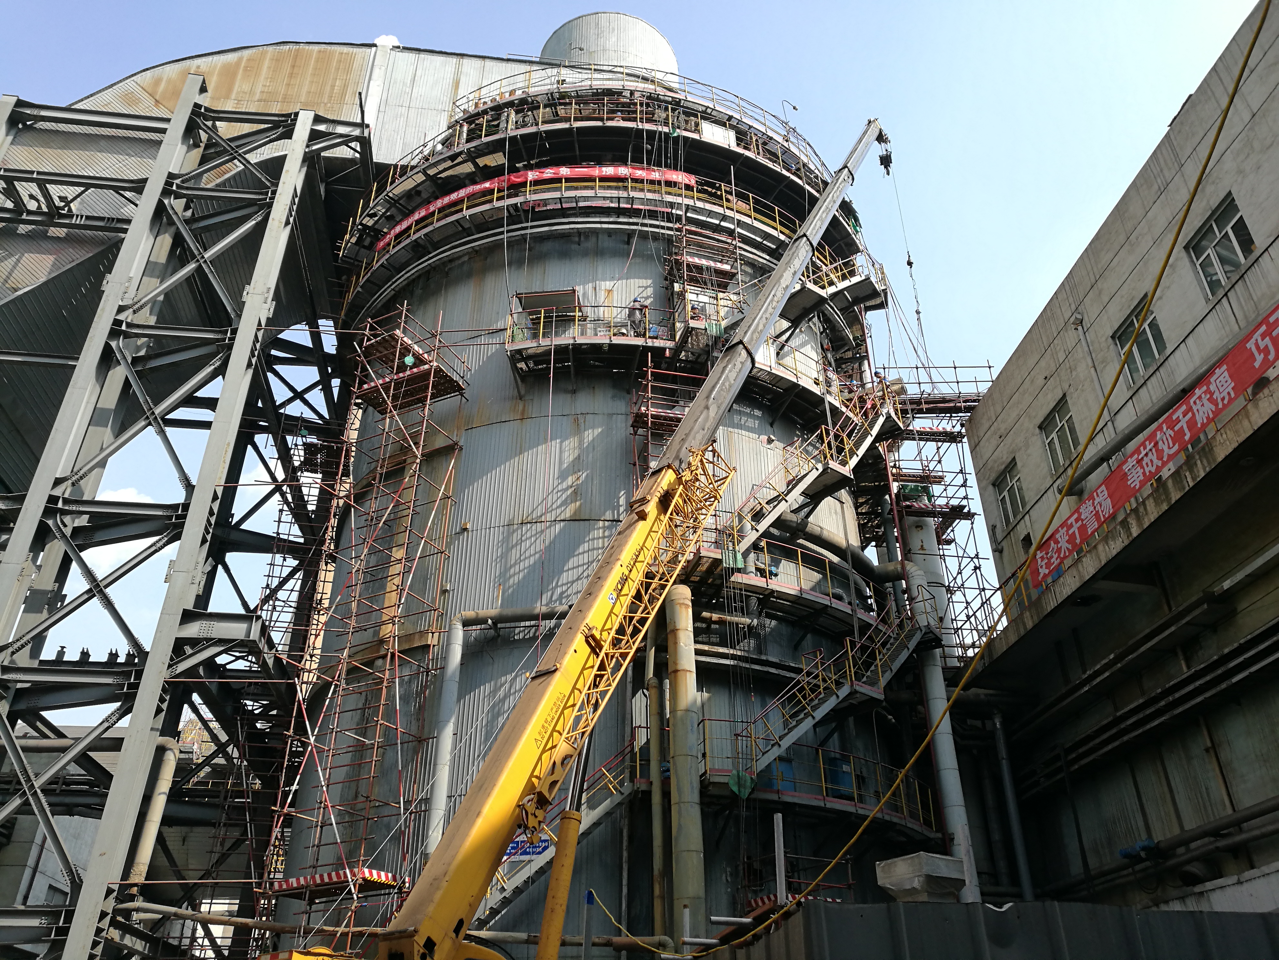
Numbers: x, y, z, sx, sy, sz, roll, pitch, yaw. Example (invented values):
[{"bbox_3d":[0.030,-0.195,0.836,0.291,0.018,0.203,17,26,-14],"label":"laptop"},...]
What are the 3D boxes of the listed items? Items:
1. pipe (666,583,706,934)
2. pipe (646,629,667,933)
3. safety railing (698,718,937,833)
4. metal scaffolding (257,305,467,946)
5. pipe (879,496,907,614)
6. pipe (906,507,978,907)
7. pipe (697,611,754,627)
[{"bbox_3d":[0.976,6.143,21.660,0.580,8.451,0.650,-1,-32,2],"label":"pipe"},{"bbox_3d":[0.345,6.585,21.520,0.280,7.175,0.350,0,-32,1],"label":"pipe"},{"bbox_3d":[4.838,7.191,23.965,8.263,1.200,1.098,23,-39,-31],"label":"safety railing"},{"bbox_3d":[-6.678,3.301,25.373,2.850,19.626,1.700,-14,-35,21],"label":"metal scaffolding"},{"bbox_3d":[8.508,2.553,33.074,0.360,4.589,0.400,-9,-33,14],"label":"pipe"},{"bbox_3d":[8.471,6.274,28.002,0.780,11.889,0.850,-10,-34,15],"label":"pipe"},{"bbox_3d":[2.163,3.504,25.256,1.514,0.230,0.240,10,-34,-16],"label":"pipe"}]

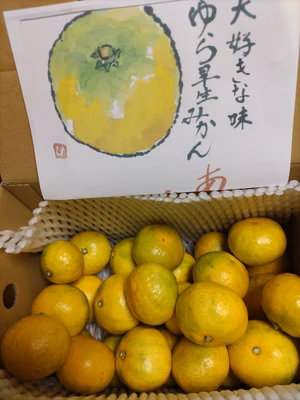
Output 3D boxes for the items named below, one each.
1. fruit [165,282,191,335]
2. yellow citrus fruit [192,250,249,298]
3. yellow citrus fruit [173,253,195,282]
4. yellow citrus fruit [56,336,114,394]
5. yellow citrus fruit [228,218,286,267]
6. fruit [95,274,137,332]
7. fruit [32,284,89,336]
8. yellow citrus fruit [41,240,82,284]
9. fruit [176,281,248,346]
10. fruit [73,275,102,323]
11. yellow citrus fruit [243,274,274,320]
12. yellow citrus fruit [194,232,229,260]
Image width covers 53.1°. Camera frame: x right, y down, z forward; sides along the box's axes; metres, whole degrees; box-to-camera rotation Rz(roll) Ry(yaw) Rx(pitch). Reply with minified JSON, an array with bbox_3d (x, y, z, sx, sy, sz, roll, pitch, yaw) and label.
[{"bbox_3d":[0.039,0.129,0.358,0.061,0.057,0.061,-2,56,4],"label":"fruit"},{"bbox_3d":[0.084,0.089,0.357,0.065,0.056,0.065,0,63,-31],"label":"yellow citrus fruit"},{"bbox_3d":[0.039,0.099,0.412,0.060,0.057,0.060,-2,56,4],"label":"yellow citrus fruit"},{"bbox_3d":[-0.067,0.173,0.315,0.061,0.057,0.061,-2,56,4],"label":"yellow citrus fruit"},{"bbox_3d":[0.127,0.050,0.354,0.067,0.054,0.067,-4,38,4],"label":"yellow citrus fruit"},{"bbox_3d":[-0.034,0.122,0.350,0.056,0.065,0.065,0,90,-38],"label":"fruit"},{"bbox_3d":[-0.105,0.131,0.352,0.065,0.057,0.065,0,96,45],"label":"fruit"},{"bbox_3d":[-0.112,0.080,0.382,0.054,0.054,0.050,0,33,44],"label":"yellow citrus fruit"},{"bbox_3d":[0.063,0.114,0.302,0.070,0.070,0.056,6,54,4],"label":"fruit"},{"bbox_3d":[-0.081,0.131,0.397,0.061,0.059,0.062,-2,56,4],"label":"fruit"},{"bbox_3d":[0.145,0.127,0.380,0.062,0.058,0.062,-2,56,4],"label":"yellow citrus fruit"},{"bbox_3d":[0.091,0.073,0.411,0.061,0.054,0.061,0,65,2],"label":"yellow citrus fruit"}]

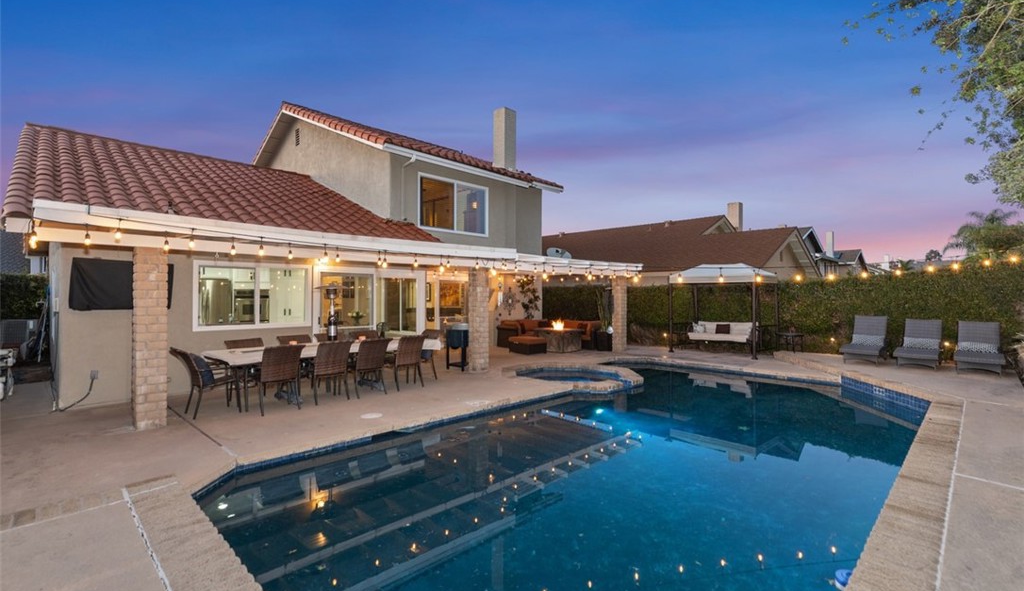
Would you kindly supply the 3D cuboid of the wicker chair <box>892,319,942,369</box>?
[{"bbox_3d":[8.653,1.031,9.662,1.700,0.939,0.670,0,0,-44],"label":"wicker chair"}]

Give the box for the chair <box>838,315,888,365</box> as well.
[{"bbox_3d":[7.911,0.996,10.177,1.700,1.007,0.670,0,0,-44],"label":"chair"}]

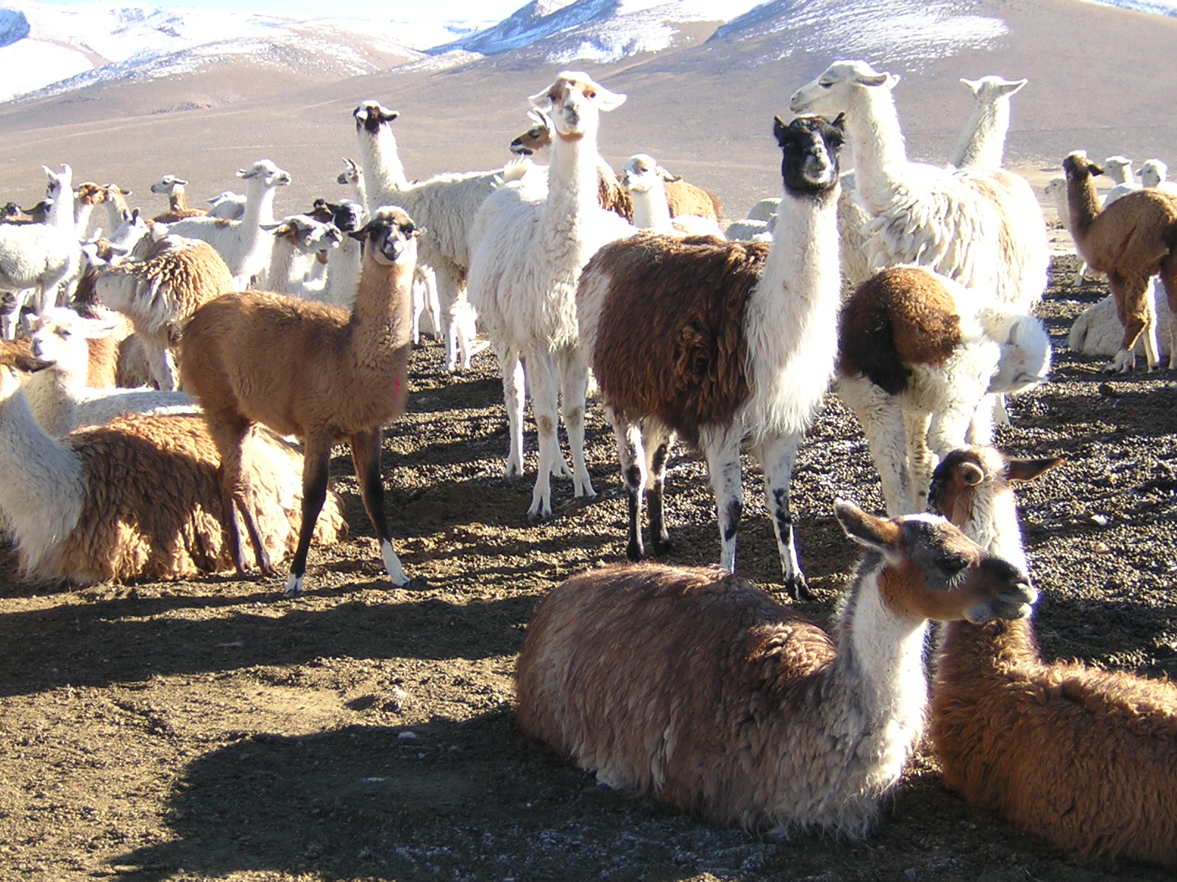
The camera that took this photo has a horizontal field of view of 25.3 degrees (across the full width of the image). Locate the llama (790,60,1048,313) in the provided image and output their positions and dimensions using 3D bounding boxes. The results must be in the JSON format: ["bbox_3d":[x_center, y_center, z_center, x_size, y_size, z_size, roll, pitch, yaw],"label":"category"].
[{"bbox_3d":[1.600,-0.915,12.496,1.250,1.740,0.530,1,7,12],"label":"llama"}]

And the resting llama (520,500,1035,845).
[{"bbox_3d":[0.390,0.421,5.810,0.560,0.680,1.250,-6,9,-43],"label":"resting llama"}]

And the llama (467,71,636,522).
[{"bbox_3d":[-0.150,-0.617,10.351,0.580,1.660,1.200,-1,7,-7],"label":"llama"}]

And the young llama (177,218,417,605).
[{"bbox_3d":[-0.930,-0.145,8.349,0.930,1.200,0.380,5,9,38],"label":"young llama"}]

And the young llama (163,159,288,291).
[{"bbox_3d":[-2.350,-1.184,16.927,1.000,1.220,0.380,5,9,38],"label":"young llama"}]

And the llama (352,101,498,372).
[{"bbox_3d":[-0.940,-1.193,15.405,1.150,1.600,0.470,-5,9,-37],"label":"llama"}]

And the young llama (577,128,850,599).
[{"bbox_3d":[0.400,-0.303,8.492,0.500,1.480,1.100,-6,9,-39],"label":"young llama"}]

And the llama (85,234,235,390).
[{"bbox_3d":[-2.080,-0.532,12.745,0.460,0.920,1.100,6,9,41],"label":"llama"}]

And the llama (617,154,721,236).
[{"bbox_3d":[0.480,-1.065,15.724,0.420,1.270,1.000,6,9,43],"label":"llama"}]

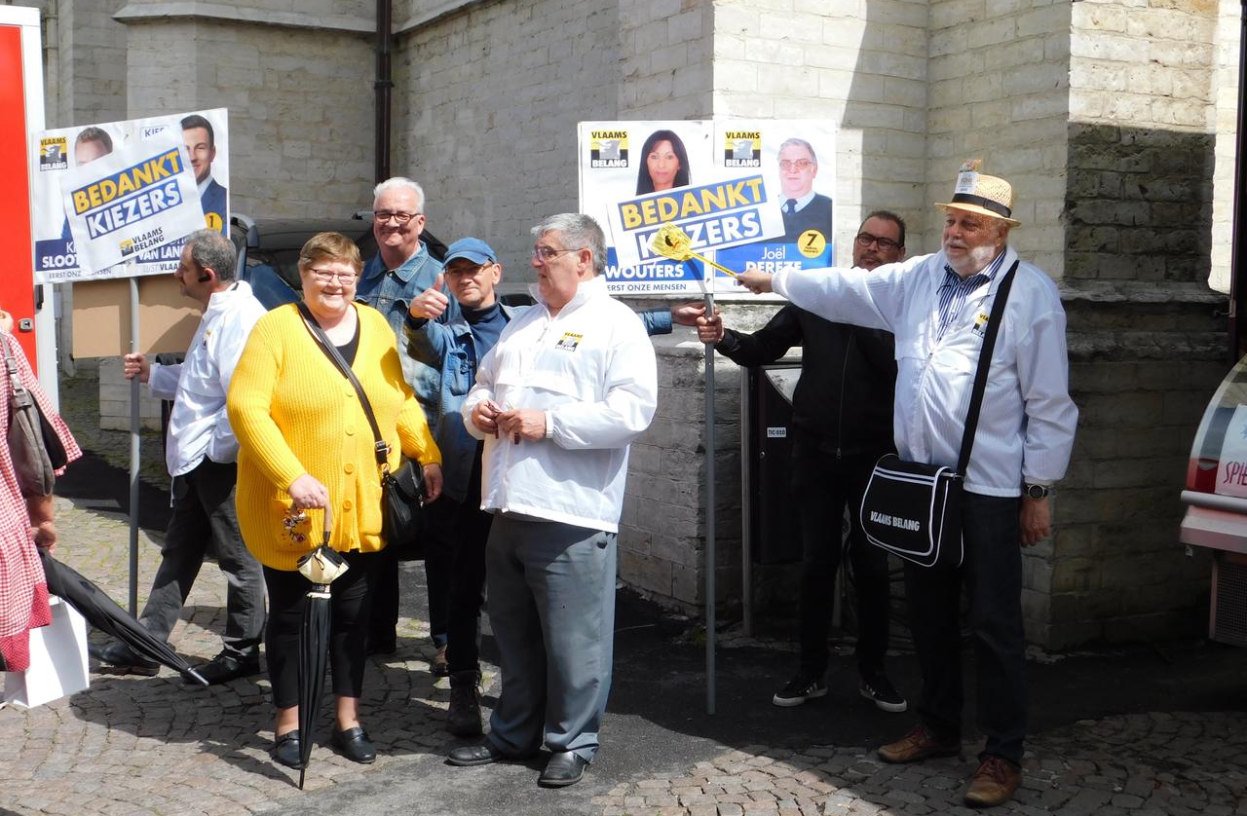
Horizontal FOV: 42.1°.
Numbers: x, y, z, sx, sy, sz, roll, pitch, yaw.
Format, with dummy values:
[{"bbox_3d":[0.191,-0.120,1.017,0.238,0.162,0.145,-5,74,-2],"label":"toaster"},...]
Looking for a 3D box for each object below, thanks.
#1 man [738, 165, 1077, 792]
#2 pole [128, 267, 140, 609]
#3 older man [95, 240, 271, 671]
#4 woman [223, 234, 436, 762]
[{"bbox_3d":[0.873,0.194,5.000,1.020,1.840,0.520,3,4,41],"label":"man"},{"bbox_3d":[-1.869,0.214,6.200,0.035,1.430,0.035,1,3,6],"label":"pole"},{"bbox_3d":[-1.693,0.170,6.200,0.700,1.700,0.520,0,3,-10],"label":"older man"},{"bbox_3d":[-0.905,0.272,5.080,0.640,1.640,0.480,0,3,-19],"label":"woman"}]

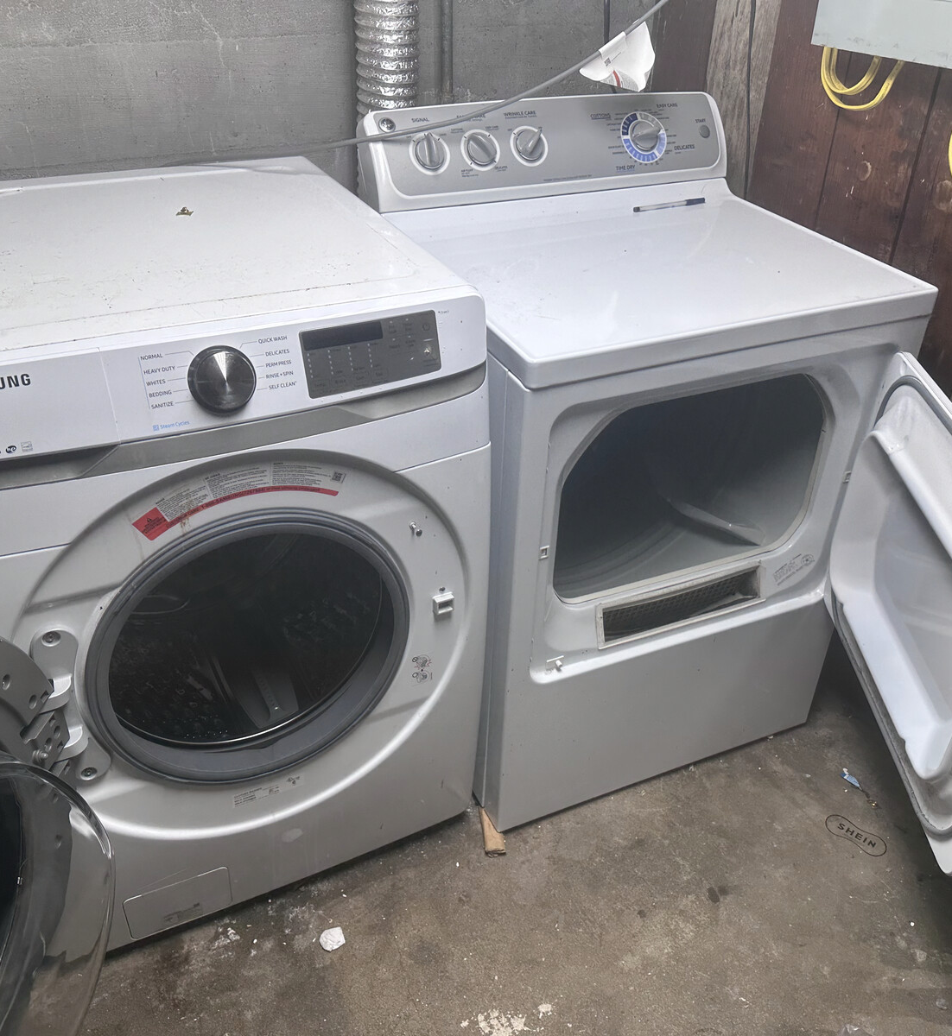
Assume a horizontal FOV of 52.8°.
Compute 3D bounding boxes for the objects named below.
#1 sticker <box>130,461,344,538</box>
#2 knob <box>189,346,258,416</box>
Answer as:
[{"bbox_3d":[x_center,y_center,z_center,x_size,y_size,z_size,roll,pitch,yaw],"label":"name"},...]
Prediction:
[{"bbox_3d":[-0.287,-0.031,1.174,0.262,0.081,0.005,-14,38,-23],"label":"sticker"},{"bbox_3d":[-0.278,-0.152,1.062,0.074,0.074,0.024,-14,18,-23],"label":"knob"}]

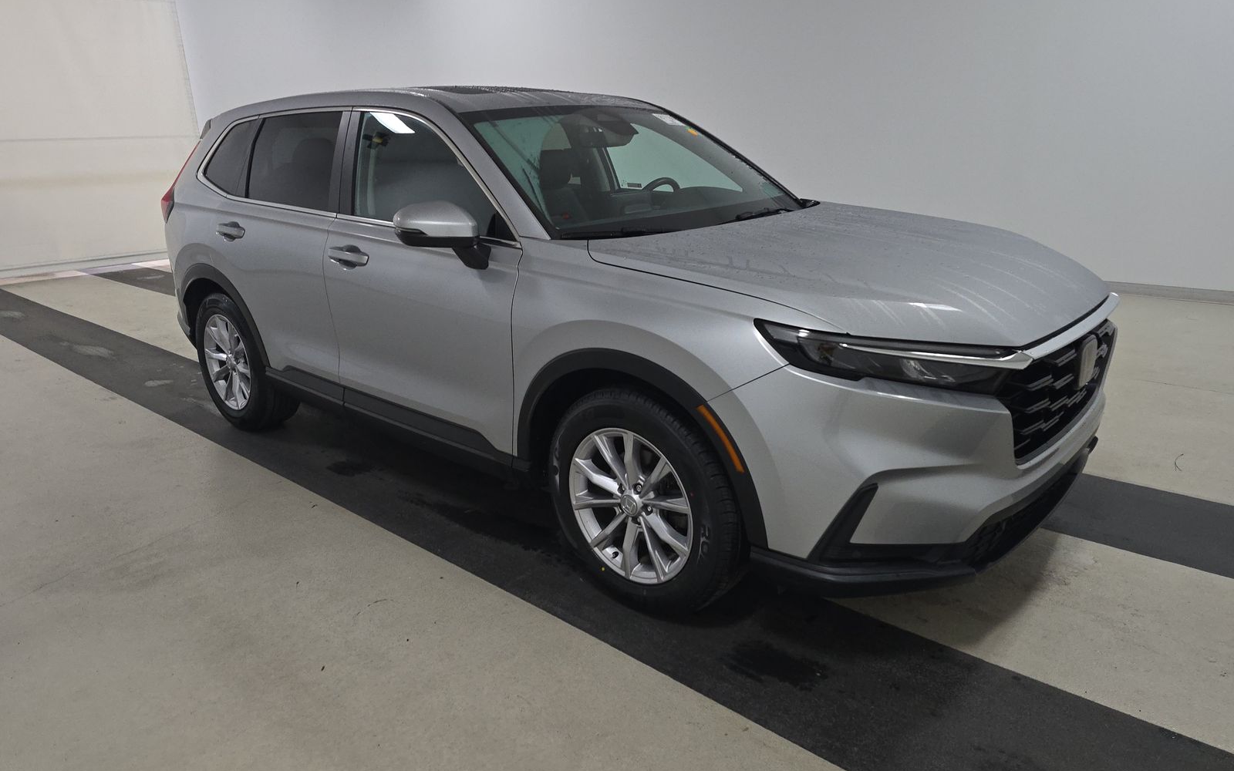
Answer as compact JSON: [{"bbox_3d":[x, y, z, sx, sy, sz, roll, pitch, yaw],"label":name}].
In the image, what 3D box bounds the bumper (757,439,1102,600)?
[{"bbox_3d":[1.161,0.232,2.686,0.580,0.420,1.820,13,22,39],"label":"bumper"}]

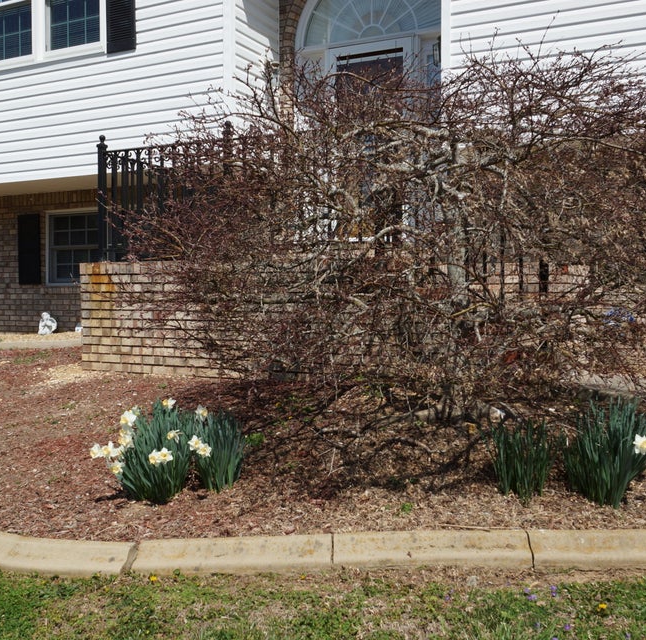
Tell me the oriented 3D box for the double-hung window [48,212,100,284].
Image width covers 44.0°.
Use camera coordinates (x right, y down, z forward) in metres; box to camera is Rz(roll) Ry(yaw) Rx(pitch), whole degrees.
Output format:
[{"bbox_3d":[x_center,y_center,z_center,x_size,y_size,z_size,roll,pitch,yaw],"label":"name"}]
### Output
[{"bbox_3d":[-3.017,-0.878,9.750,0.930,0.930,0.100,1,3,28],"label":"double-hung window"}]

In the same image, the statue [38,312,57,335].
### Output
[{"bbox_3d":[-3.272,0.042,9.500,0.230,0.265,0.180,1,2,25],"label":"statue"}]

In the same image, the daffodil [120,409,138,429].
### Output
[{"bbox_3d":[-0.875,0.443,3.600,0.075,0.080,0.055,2,3,38],"label":"daffodil"}]

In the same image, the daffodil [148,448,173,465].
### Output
[{"bbox_3d":[-0.721,0.606,3.550,0.115,0.075,0.060,0,2,12],"label":"daffodil"}]

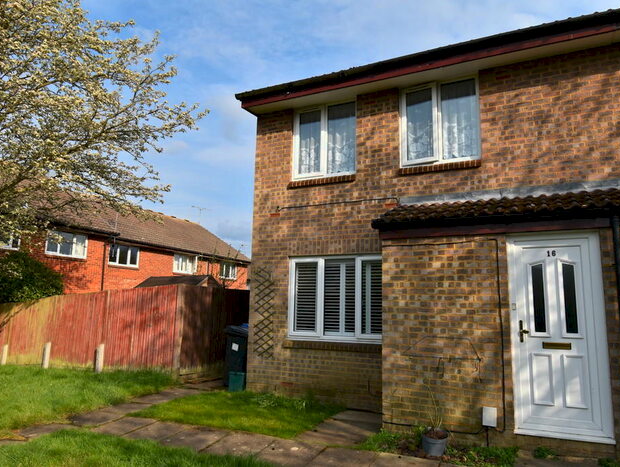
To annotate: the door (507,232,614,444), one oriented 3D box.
[{"bbox_3d":[2.593,1.045,4.503,0.890,2.110,0.110,-3,-9,25],"label":"door"}]

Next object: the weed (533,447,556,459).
[{"bbox_3d":[2.396,2.229,4.356,0.200,0.085,0.110,-3,-9,25],"label":"weed"}]

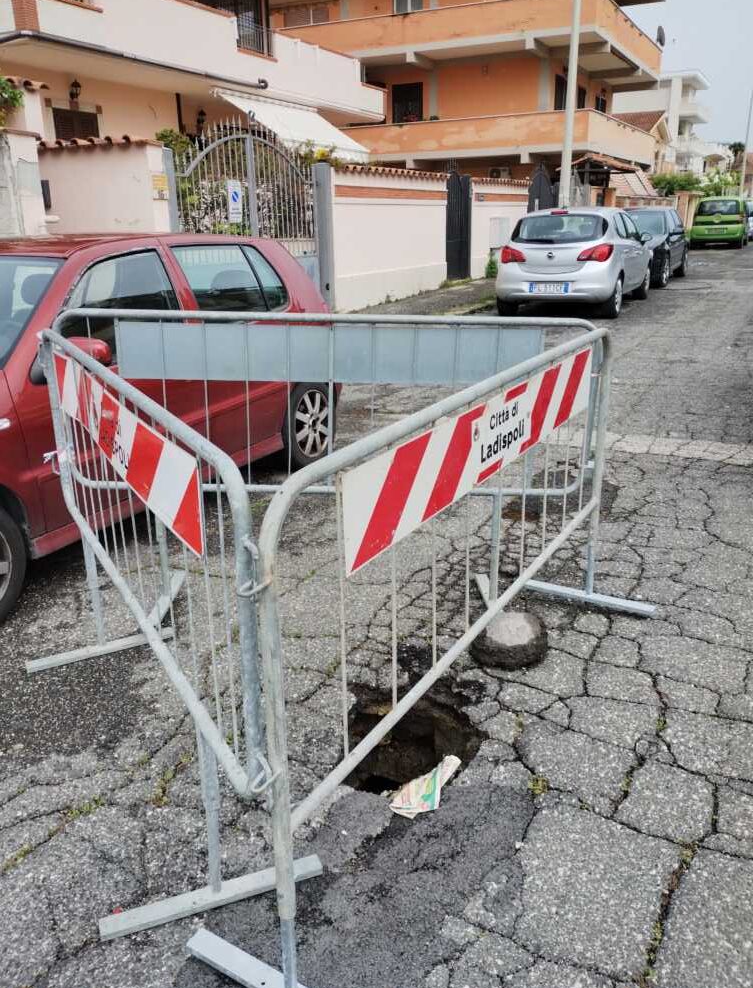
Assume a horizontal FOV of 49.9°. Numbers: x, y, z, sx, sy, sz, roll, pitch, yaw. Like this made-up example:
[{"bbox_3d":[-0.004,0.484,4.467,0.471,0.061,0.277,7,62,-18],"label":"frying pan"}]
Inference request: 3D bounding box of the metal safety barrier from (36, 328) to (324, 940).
[{"bbox_3d":[-0.668,0.206,2.168,0.499,1.107,1.987,-11,21,-27],"label":"metal safety barrier"}]

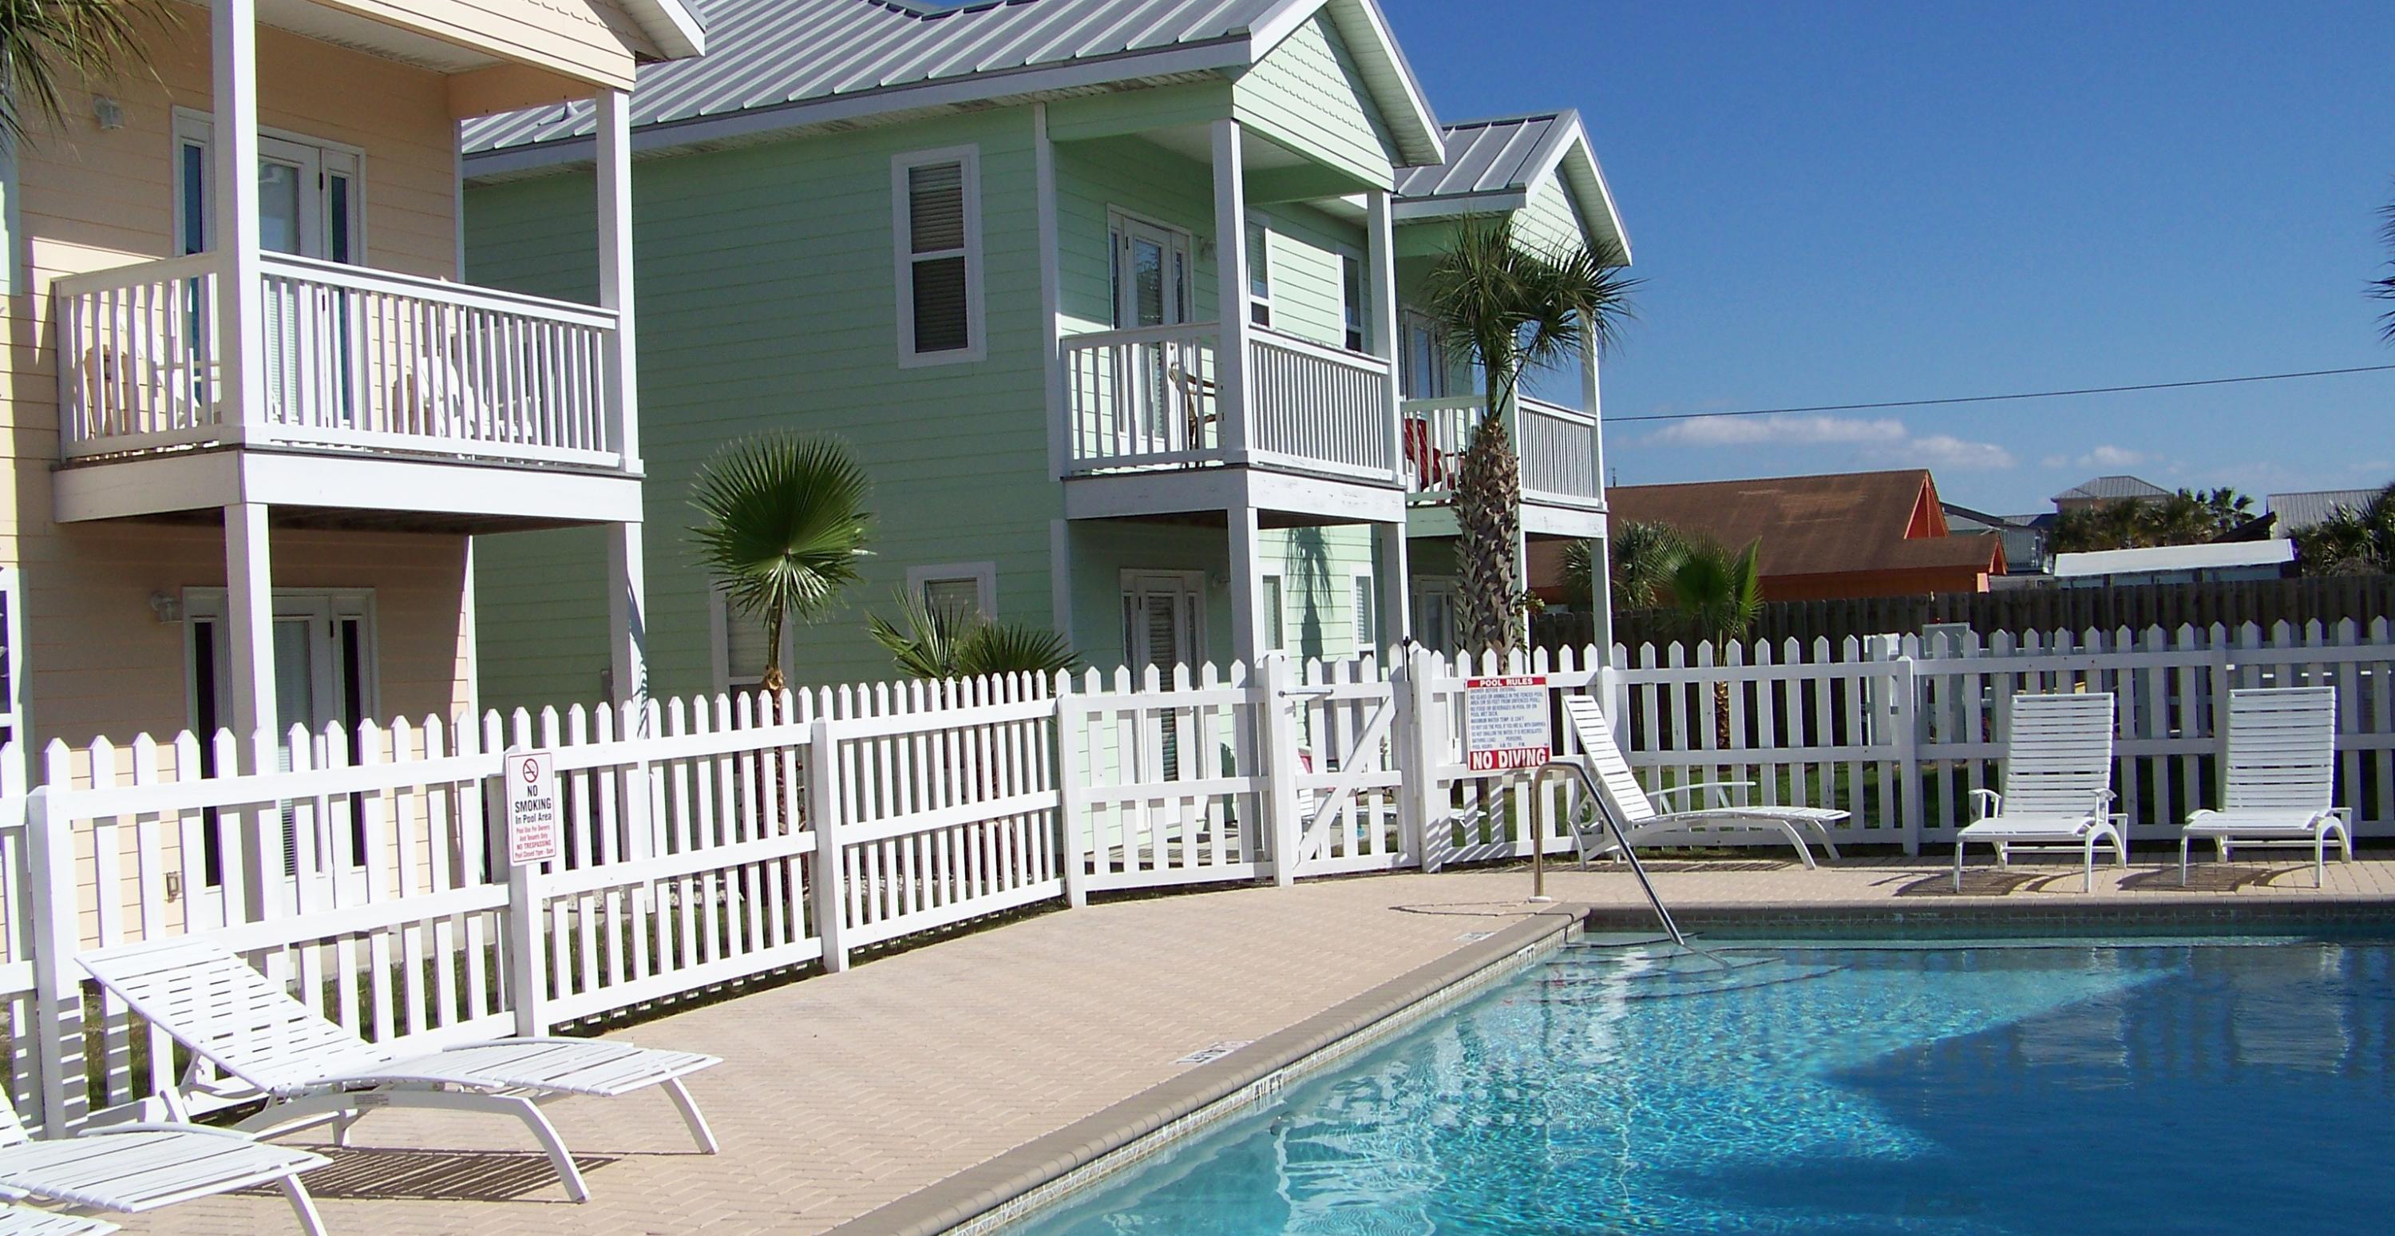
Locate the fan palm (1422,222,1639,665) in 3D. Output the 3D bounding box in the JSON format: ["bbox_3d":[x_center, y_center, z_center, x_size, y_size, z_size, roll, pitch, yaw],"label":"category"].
[{"bbox_3d":[3.010,-0.960,21.974,1.884,5.207,1.900,-2,-1,0],"label":"fan palm"}]

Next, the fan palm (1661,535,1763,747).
[{"bbox_3d":[5.125,0.371,24.588,1.016,2.388,1.000,-2,-1,0],"label":"fan palm"}]

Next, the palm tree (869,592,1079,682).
[{"bbox_3d":[-1.473,0.785,16.790,1.413,1.937,1.350,-2,-1,0],"label":"palm tree"}]

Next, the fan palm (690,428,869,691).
[{"bbox_3d":[-2.561,0.318,15.585,1.137,2.924,1.100,-2,-1,0],"label":"fan palm"}]

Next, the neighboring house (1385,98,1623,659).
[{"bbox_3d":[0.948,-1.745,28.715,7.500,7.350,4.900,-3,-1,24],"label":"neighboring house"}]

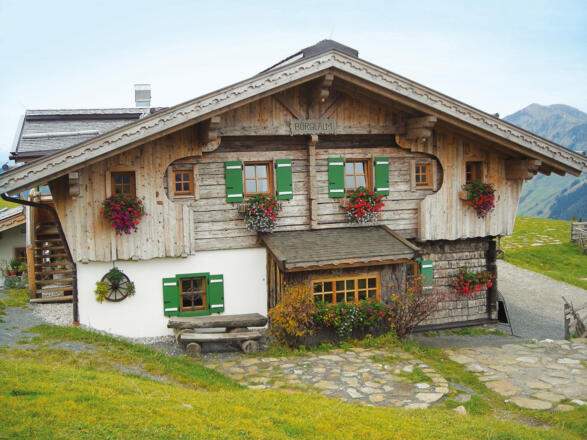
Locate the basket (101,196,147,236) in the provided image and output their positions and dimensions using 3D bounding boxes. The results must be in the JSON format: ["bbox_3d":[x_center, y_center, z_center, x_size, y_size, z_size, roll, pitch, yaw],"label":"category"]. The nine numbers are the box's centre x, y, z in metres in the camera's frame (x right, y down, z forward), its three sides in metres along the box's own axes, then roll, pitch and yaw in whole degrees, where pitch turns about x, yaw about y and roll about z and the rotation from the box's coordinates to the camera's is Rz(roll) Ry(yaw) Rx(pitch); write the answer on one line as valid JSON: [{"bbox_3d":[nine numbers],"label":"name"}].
[{"bbox_3d":[-3.839,-0.106,14.594,0.970,0.880,0.480,-3,6,-18],"label":"basket"}]

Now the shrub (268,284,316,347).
[{"bbox_3d":[0.005,2.174,14.615,1.020,1.330,0.970,-1,5,0],"label":"shrub"}]

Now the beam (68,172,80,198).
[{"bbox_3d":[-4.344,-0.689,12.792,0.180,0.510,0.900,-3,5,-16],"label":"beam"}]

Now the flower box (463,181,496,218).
[{"bbox_3d":[4.618,-0.510,16.040,0.880,0.900,0.360,-3,5,-18],"label":"flower box"}]

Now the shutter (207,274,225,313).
[{"bbox_3d":[-1.754,1.677,14.665,0.340,0.850,0.040,-3,5,-16],"label":"shutter"}]

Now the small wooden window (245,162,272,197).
[{"bbox_3d":[-0.852,-0.984,15.930,0.730,0.900,0.130,-3,6,-18],"label":"small wooden window"}]

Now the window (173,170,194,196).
[{"bbox_3d":[-2.611,-0.862,15.337,0.490,0.620,0.120,-3,6,-18],"label":"window"}]

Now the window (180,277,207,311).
[{"bbox_3d":[-2.427,1.812,15.649,0.620,0.840,0.120,-3,6,-18],"label":"window"}]

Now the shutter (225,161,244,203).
[{"bbox_3d":[-1.442,-0.920,15.666,0.440,1.000,0.060,-3,6,-18],"label":"shutter"}]

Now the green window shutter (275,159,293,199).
[{"bbox_3d":[-0.209,-0.927,14.877,0.418,0.951,0.050,-3,5,-18],"label":"green window shutter"}]

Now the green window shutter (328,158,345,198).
[{"bbox_3d":[1.025,-0.988,15.294,0.380,0.930,0.040,-3,5,-16],"label":"green window shutter"}]

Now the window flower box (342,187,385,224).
[{"bbox_3d":[1.671,-0.339,15.323,0.950,0.848,0.360,-3,5,-18],"label":"window flower box"}]

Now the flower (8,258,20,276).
[{"bbox_3d":[-8.747,1.489,20.200,0.380,0.570,0.380,-3,6,-18],"label":"flower"}]

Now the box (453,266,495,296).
[{"bbox_3d":[4.644,1.571,16.463,1.050,0.736,0.360,-3,5,-18],"label":"box"}]

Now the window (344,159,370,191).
[{"bbox_3d":[1.559,-1.080,15.518,0.721,0.786,0.120,-3,5,-18],"label":"window"}]

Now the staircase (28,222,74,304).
[{"bbox_3d":[-6.244,0.990,16.982,1.150,1.850,2.700,-3,5,-18],"label":"staircase"}]

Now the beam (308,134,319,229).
[{"bbox_3d":[0.462,-0.891,15.070,0.140,2.200,0.200,-3,5,-16],"label":"beam"}]

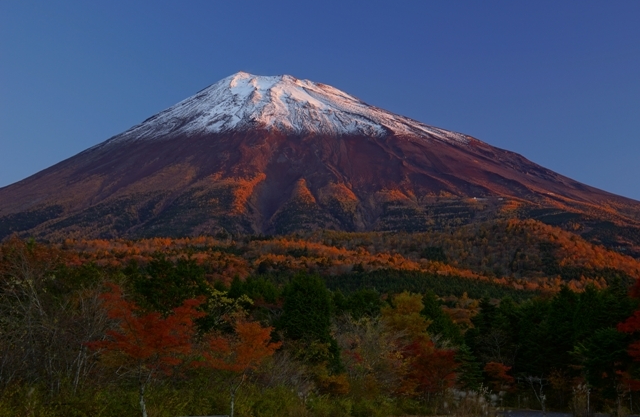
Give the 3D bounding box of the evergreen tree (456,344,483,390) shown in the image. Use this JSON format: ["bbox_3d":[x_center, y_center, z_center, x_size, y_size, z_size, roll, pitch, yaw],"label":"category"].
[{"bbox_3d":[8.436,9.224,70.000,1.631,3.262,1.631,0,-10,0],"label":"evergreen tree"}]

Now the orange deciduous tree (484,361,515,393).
[{"bbox_3d":[10.528,10.176,73.000,1.818,2.405,1.818,0,-10,0],"label":"orange deciduous tree"}]

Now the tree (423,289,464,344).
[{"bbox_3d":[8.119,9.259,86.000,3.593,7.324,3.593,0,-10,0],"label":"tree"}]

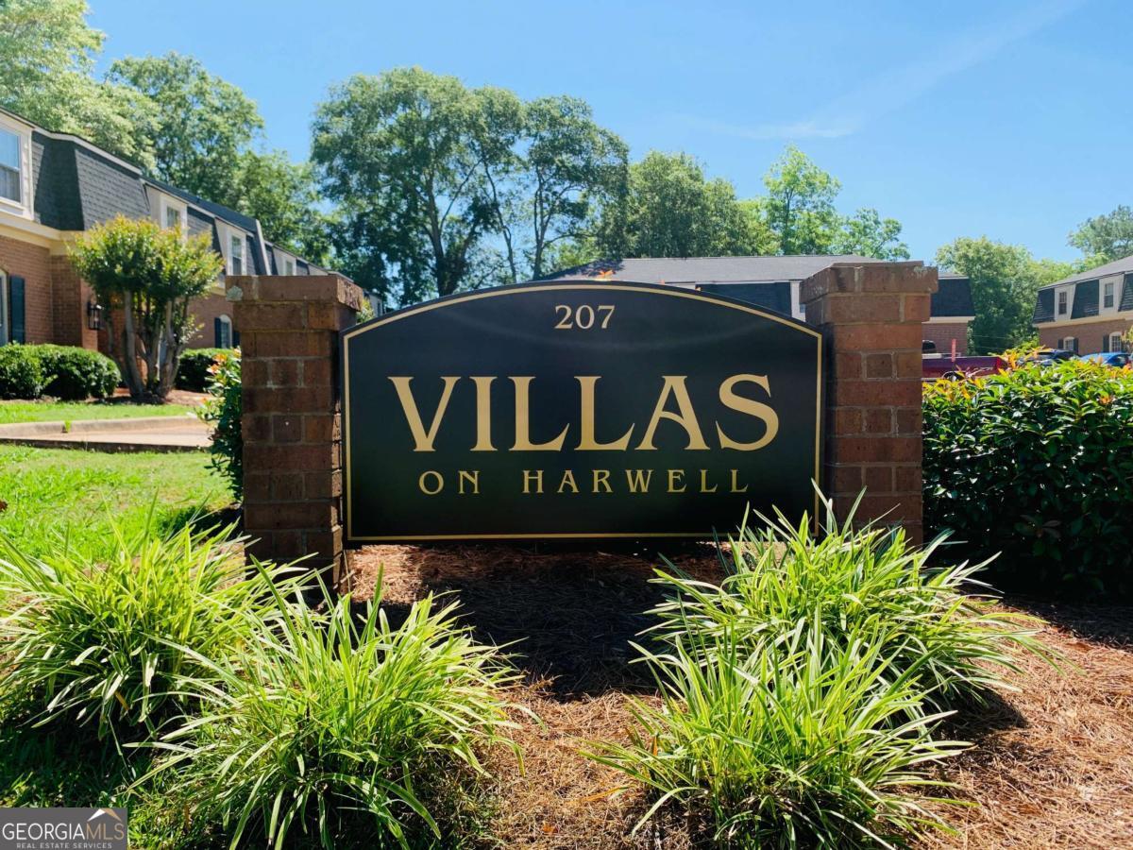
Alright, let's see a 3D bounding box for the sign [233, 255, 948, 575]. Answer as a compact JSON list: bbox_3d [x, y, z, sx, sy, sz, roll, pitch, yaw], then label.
[{"bbox_3d":[0.057,0.042,3.144,2.468,1.160,0.385,0,2,0],"label":"sign"}]

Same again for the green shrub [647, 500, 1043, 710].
[{"bbox_3d":[0.718,0.435,2.196,0.990,0.440,0.850,0,2,18],"label":"green shrub"}]

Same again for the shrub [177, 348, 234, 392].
[{"bbox_3d":[-8.005,-1.233,19.011,1.522,0.968,1.522,0,2,0],"label":"shrub"}]

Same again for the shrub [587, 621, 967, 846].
[{"bbox_3d":[0.397,0.507,1.600,0.680,0.350,0.600,0,2,14],"label":"shrub"}]

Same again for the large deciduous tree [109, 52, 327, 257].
[{"bbox_3d":[-18.331,-10.442,44.714,11.535,18.045,10.382,-1,3,-22],"label":"large deciduous tree"}]

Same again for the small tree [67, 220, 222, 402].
[{"bbox_3d":[-7.400,-2.061,14.970,2.665,3.206,2.532,-2,3,-26],"label":"small tree"}]

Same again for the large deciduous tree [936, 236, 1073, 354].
[{"bbox_3d":[25.521,-6.619,49.626,8.015,8.661,7.214,1,3,27],"label":"large deciduous tree"}]

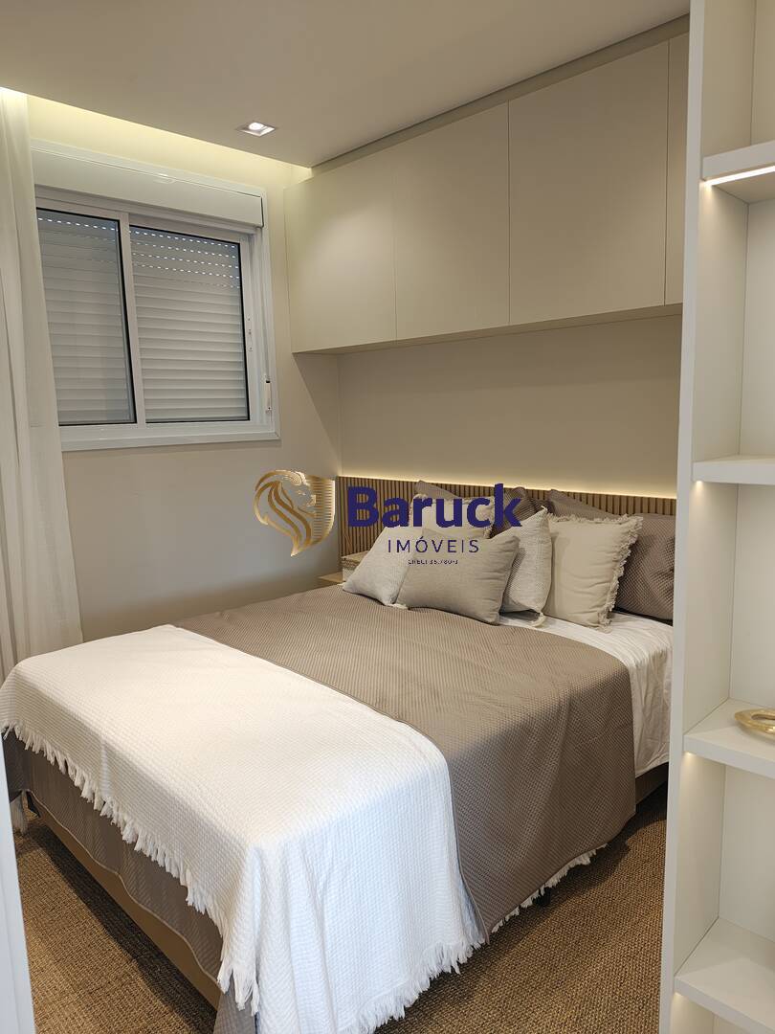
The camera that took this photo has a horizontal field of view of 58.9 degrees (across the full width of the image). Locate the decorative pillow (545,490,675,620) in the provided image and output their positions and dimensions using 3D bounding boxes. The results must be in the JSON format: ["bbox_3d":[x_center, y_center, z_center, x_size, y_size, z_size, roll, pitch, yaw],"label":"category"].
[{"bbox_3d":[0.911,0.157,2.753,0.660,0.480,0.170,7,-1,43],"label":"decorative pillow"}]

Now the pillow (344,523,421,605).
[{"bbox_3d":[0.012,0.195,3.139,0.140,0.420,0.430,43,-19,-31],"label":"pillow"}]

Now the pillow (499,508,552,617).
[{"bbox_3d":[0.426,0.185,2.823,0.420,0.410,0.140,-6,-22,23],"label":"pillow"}]

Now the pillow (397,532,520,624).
[{"bbox_3d":[0.280,0.228,2.812,0.490,0.350,0.140,6,-20,40],"label":"pillow"}]

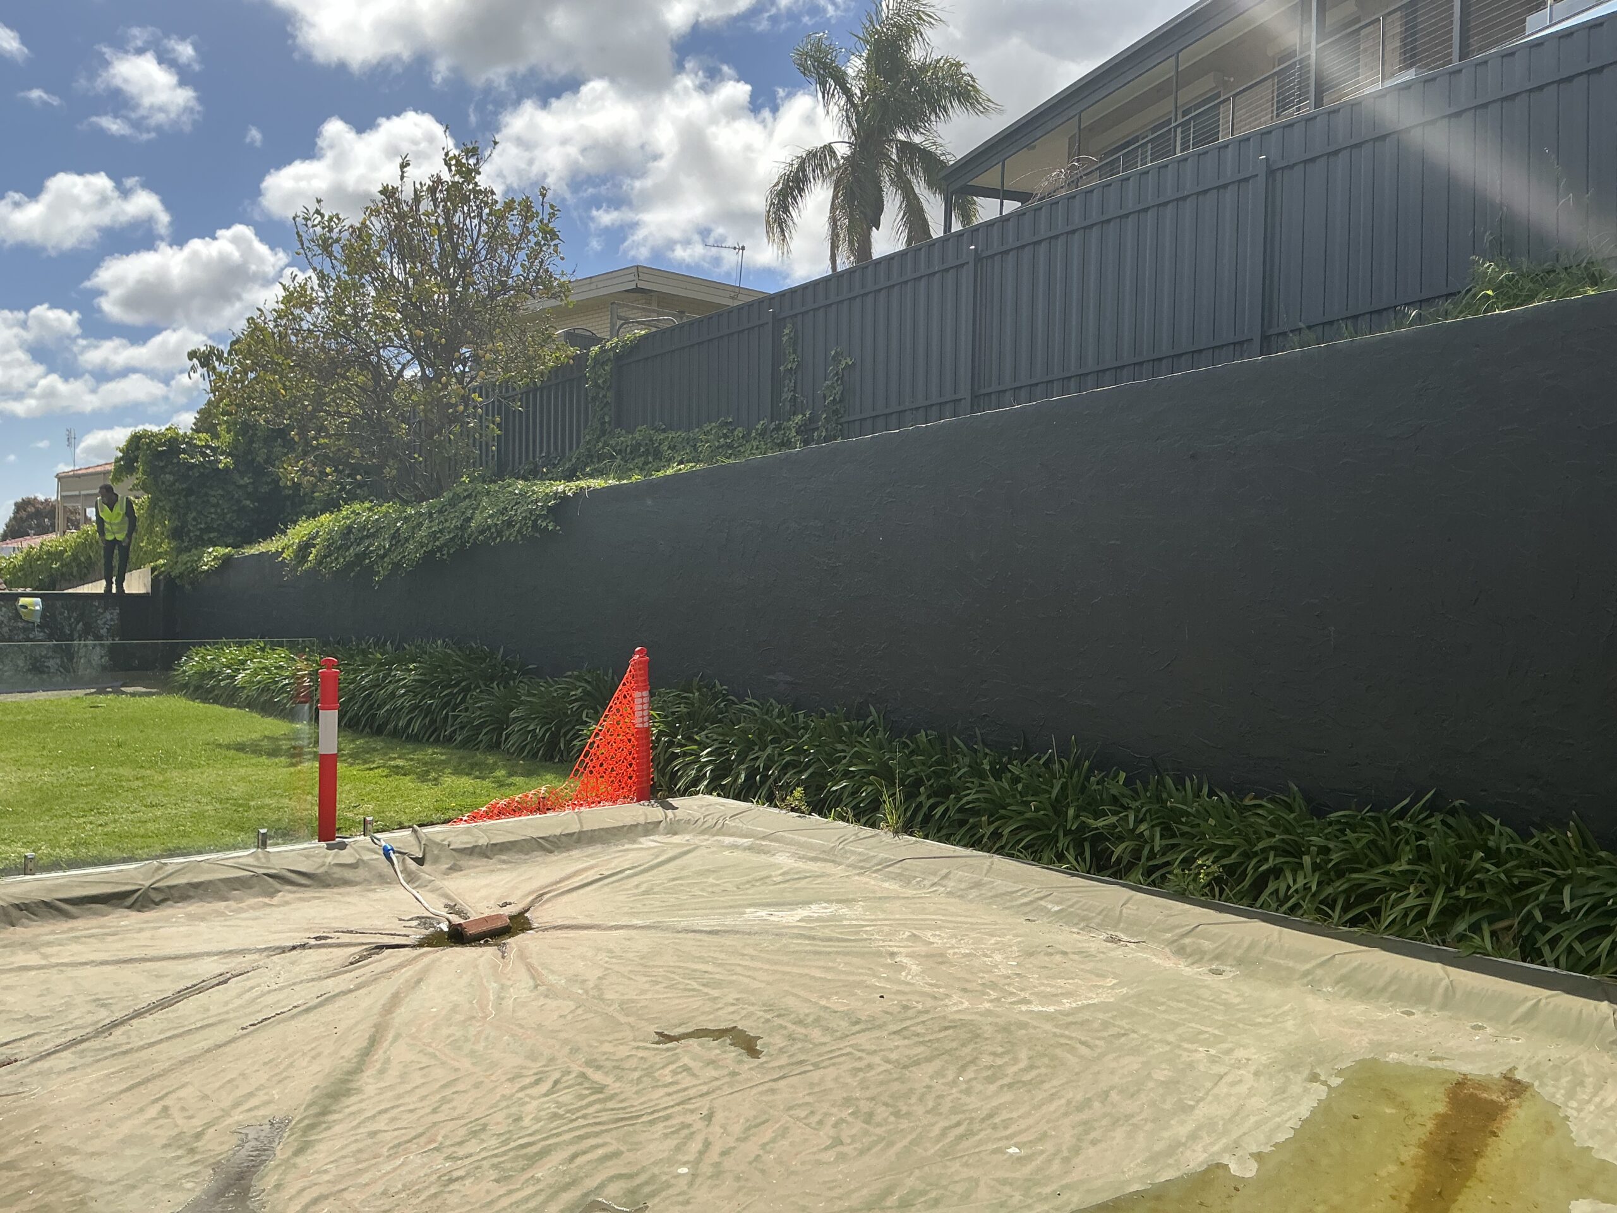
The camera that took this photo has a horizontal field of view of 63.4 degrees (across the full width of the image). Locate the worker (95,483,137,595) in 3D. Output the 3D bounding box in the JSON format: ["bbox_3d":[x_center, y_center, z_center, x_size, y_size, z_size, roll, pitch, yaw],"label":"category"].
[{"bbox_3d":[-10.900,-1.070,20.600,0.630,1.720,0.450,1,1,-25],"label":"worker"}]

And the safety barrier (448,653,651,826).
[{"bbox_3d":[-1.800,0.875,9.320,1.540,1.130,0.280,1,1,-43],"label":"safety barrier"}]

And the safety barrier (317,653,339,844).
[{"bbox_3d":[-2.945,0.880,8.030,0.130,1.130,0.130,1,0,-20],"label":"safety barrier"}]

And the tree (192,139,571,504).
[{"bbox_3d":[-5.230,-3.530,16.100,4.400,4.350,4.000,1,0,-18],"label":"tree"}]

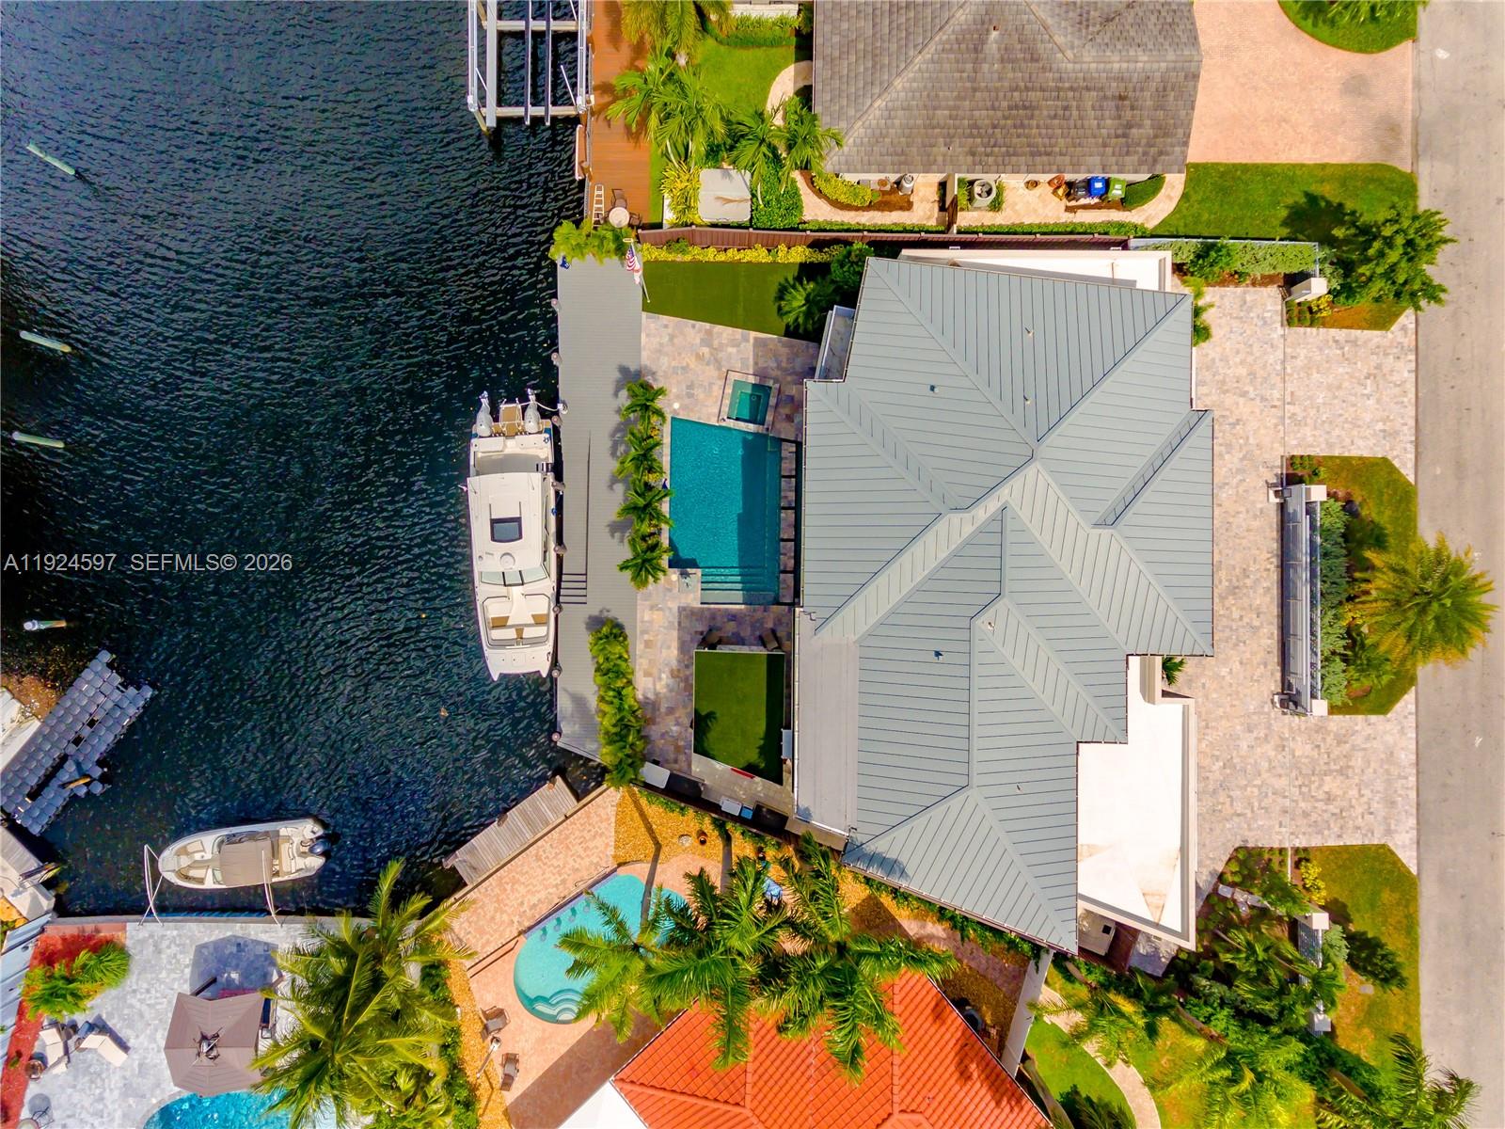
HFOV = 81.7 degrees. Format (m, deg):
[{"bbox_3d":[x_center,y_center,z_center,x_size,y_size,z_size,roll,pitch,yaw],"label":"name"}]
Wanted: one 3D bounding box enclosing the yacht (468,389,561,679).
[{"bbox_3d":[-10.245,-1.271,37.739,3.600,3.400,12.600,-2,89,-2],"label":"yacht"}]

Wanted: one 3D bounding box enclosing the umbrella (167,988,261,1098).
[{"bbox_3d":[-21.874,19.466,36.378,3.700,2.850,3.700,0,89,-1],"label":"umbrella"}]

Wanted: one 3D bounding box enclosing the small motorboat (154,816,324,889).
[{"bbox_3d":[-22.376,12.806,38.356,7.500,2.300,2.600,-6,89,-1],"label":"small motorboat"}]

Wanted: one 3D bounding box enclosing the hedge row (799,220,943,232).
[{"bbox_3d":[5.293,-14.863,38.540,6.350,0.550,0.420,1,89,-2],"label":"hedge row"}]

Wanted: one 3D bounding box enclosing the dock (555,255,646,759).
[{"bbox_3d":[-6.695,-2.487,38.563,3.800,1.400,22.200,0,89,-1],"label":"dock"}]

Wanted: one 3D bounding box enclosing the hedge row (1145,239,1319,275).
[{"bbox_3d":[20.679,-13.456,38.362,7.500,1.300,0.950,1,89,-2],"label":"hedge row"}]

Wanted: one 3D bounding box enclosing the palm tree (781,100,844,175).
[{"bbox_3d":[2.261,-16.391,35.608,2.450,6.200,2.600,0,89,-1],"label":"palm tree"}]

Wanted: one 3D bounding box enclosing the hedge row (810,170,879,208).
[{"bbox_3d":[3.976,-16.490,38.456,2.650,0.750,0.850,18,89,-2],"label":"hedge row"}]

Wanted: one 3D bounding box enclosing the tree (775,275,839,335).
[{"bbox_3d":[2.330,-10.945,37.169,2.500,2.900,2.500,0,89,-1],"label":"tree"}]

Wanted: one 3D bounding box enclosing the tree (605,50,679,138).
[{"bbox_3d":[-4.028,-17.640,35.146,2.900,7.000,3.100,0,89,-1],"label":"tree"}]

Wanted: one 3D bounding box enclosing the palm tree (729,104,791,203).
[{"bbox_3d":[0.213,-15.942,35.274,2.500,6.800,2.800,0,89,-1],"label":"palm tree"}]

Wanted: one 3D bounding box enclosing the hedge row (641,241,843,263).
[{"bbox_3d":[-0.439,-13.692,38.254,8.900,0.750,0.700,0,89,-1],"label":"hedge row"}]

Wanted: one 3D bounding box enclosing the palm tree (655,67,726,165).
[{"bbox_3d":[-2.471,-17.445,35.683,2.950,5.800,3.100,0,89,-2],"label":"palm tree"}]

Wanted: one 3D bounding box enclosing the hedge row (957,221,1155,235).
[{"bbox_3d":[13.319,-14.819,38.584,8.200,0.600,0.520,1,89,-2],"label":"hedge row"}]

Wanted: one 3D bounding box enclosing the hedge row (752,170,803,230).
[{"bbox_3d":[1.079,-15.951,38.234,2.150,0.950,2.400,0,89,-2],"label":"hedge row"}]

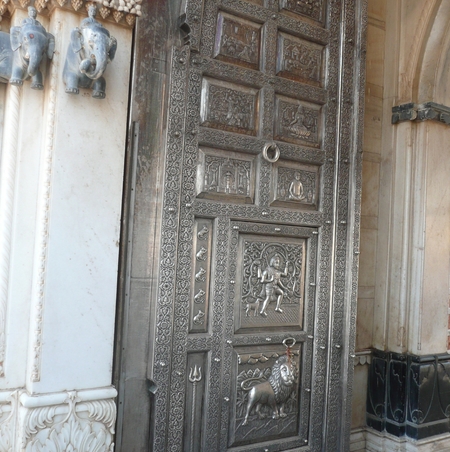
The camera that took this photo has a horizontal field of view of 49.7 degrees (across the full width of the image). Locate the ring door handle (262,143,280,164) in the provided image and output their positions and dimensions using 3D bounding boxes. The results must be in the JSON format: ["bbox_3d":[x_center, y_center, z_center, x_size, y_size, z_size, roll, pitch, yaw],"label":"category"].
[{"bbox_3d":[0.287,-0.442,2.961,0.118,0.118,0.035,4,-3,-29],"label":"ring door handle"}]

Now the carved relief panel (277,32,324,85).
[{"bbox_3d":[0.494,-1.068,3.119,0.368,0.281,0.045,4,-3,-29],"label":"carved relief panel"}]

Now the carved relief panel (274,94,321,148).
[{"bbox_3d":[0.475,-0.666,3.101,0.373,0.286,0.045,4,-3,-29],"label":"carved relief panel"}]

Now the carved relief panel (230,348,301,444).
[{"bbox_3d":[0.263,1.018,2.948,0.500,0.558,0.070,4,-3,-29],"label":"carved relief panel"}]

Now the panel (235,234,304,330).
[{"bbox_3d":[0.294,0.357,2.978,0.491,0.568,0.050,4,-3,-29],"label":"panel"}]

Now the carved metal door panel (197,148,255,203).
[{"bbox_3d":[0.021,-0.288,2.835,0.384,0.286,0.045,4,-3,-29],"label":"carved metal door panel"}]

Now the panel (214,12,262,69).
[{"bbox_3d":[0.086,-1.103,2.889,0.301,0.282,0.045,4,-3,-29],"label":"panel"}]

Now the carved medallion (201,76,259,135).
[{"bbox_3d":[0.036,-0.698,2.852,0.370,0.280,0.045,4,-3,-29],"label":"carved medallion"}]

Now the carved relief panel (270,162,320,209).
[{"bbox_3d":[0.458,-0.256,3.083,0.377,0.286,0.045,4,-3,-29],"label":"carved relief panel"}]

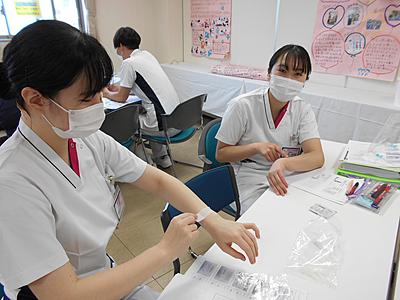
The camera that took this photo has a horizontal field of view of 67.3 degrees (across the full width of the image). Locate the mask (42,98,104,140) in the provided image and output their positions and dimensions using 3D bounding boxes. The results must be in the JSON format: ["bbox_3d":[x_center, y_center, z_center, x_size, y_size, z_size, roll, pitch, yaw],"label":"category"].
[{"bbox_3d":[-0.261,-0.065,0.620,0.110,0.090,0.135,11,16,-30],"label":"mask"}]

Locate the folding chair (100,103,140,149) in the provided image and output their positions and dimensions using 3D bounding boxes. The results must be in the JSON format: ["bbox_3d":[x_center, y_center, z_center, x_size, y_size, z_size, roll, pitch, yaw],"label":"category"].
[{"bbox_3d":[-0.743,0.051,2.229,0.520,0.770,0.500,17,28,33],"label":"folding chair"}]

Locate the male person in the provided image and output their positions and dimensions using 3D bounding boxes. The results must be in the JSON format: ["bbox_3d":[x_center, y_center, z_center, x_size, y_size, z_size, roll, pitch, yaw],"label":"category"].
[{"bbox_3d":[-0.412,-0.354,2.553,0.720,1.260,0.490,16,28,31],"label":"male person"}]

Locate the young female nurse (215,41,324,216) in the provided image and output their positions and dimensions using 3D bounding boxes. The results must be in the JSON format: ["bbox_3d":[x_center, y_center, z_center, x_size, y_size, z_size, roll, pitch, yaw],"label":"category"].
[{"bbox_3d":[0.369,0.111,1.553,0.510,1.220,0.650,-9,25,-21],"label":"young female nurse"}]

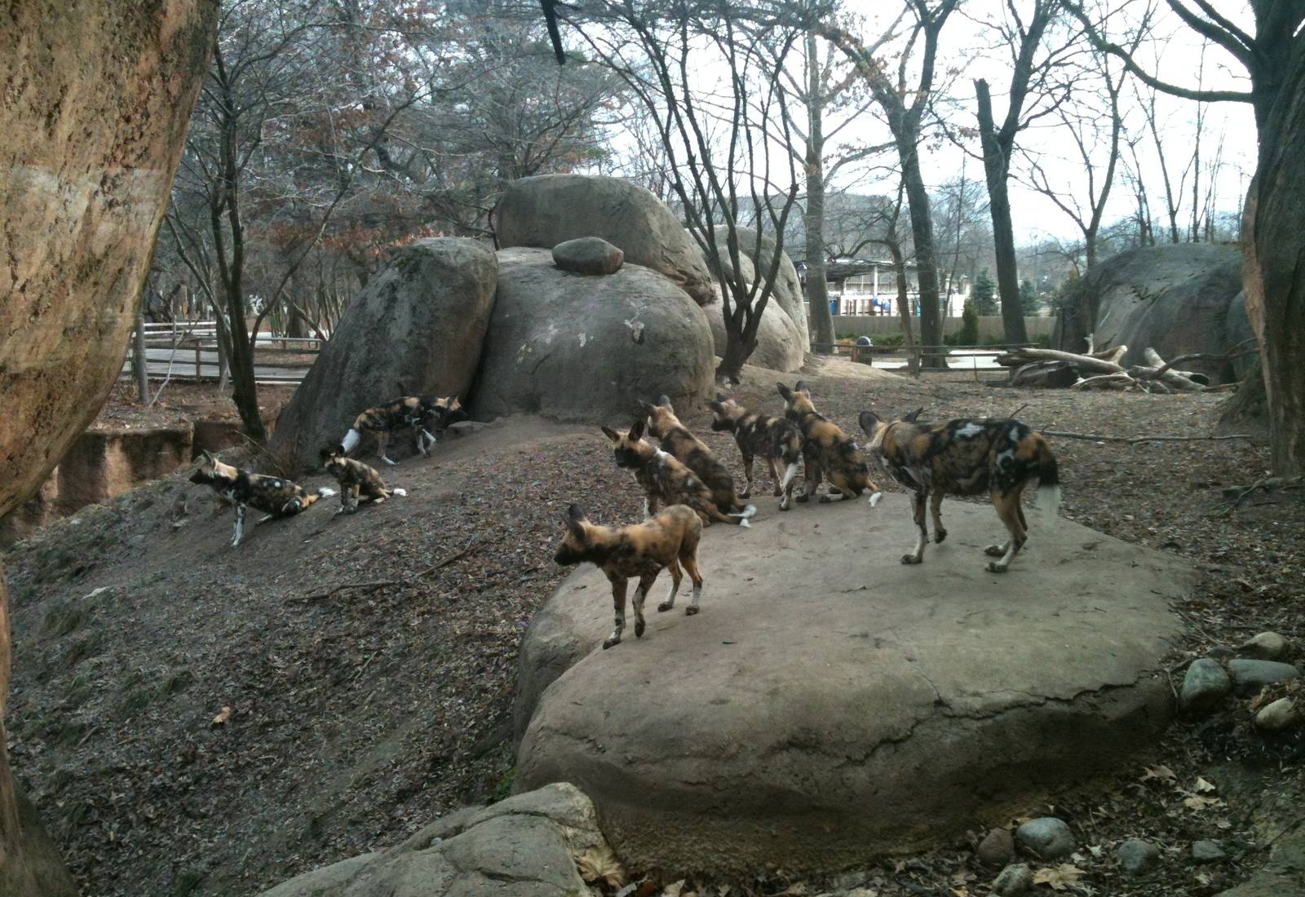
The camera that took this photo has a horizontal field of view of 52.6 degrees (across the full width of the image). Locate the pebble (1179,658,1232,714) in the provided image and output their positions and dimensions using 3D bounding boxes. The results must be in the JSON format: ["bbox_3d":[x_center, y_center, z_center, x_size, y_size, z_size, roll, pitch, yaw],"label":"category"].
[{"bbox_3d":[2.129,0.909,5.080,0.200,0.175,0.200,0,6,0],"label":"pebble"}]

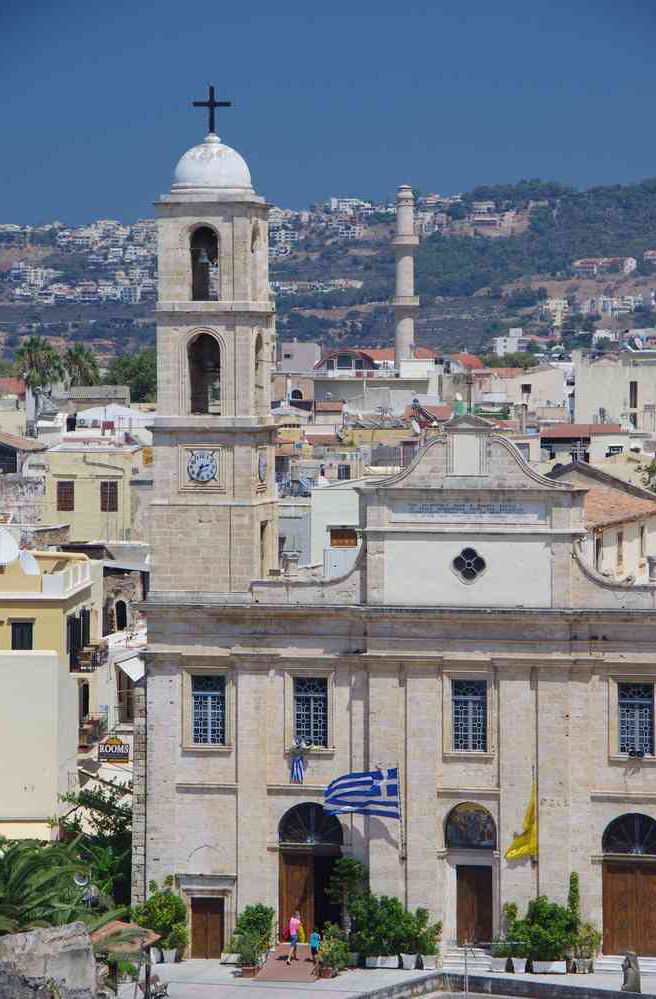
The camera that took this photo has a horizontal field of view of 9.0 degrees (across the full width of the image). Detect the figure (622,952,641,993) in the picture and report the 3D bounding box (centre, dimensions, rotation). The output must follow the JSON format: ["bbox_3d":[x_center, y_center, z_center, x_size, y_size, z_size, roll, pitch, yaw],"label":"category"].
[{"bbox_3d":[9.098,14.150,124.774,0.600,1.265,0.550,-1,2,-24],"label":"figure"}]

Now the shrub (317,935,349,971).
[{"bbox_3d":[0.169,13.970,128.072,1.000,1.100,0.950,0,2,0],"label":"shrub"}]

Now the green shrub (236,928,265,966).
[{"bbox_3d":[-2.397,13.855,128.725,0.950,1.150,0.900,0,2,0],"label":"green shrub"}]

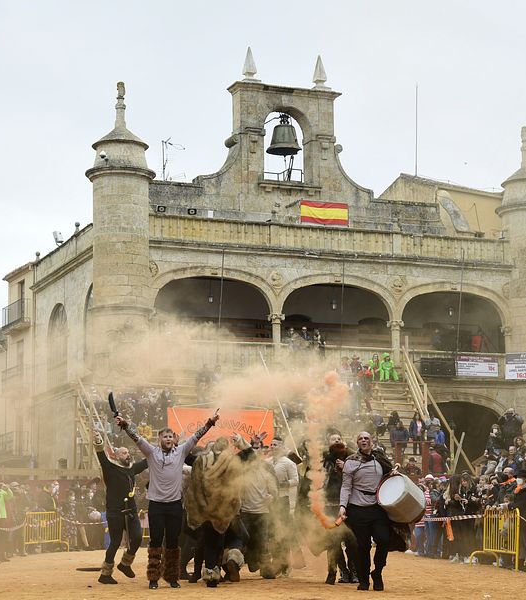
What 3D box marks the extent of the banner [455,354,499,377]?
[{"bbox_3d":[9.250,2.852,64.500,2.100,1.000,0.040,3,-9,-24],"label":"banner"}]

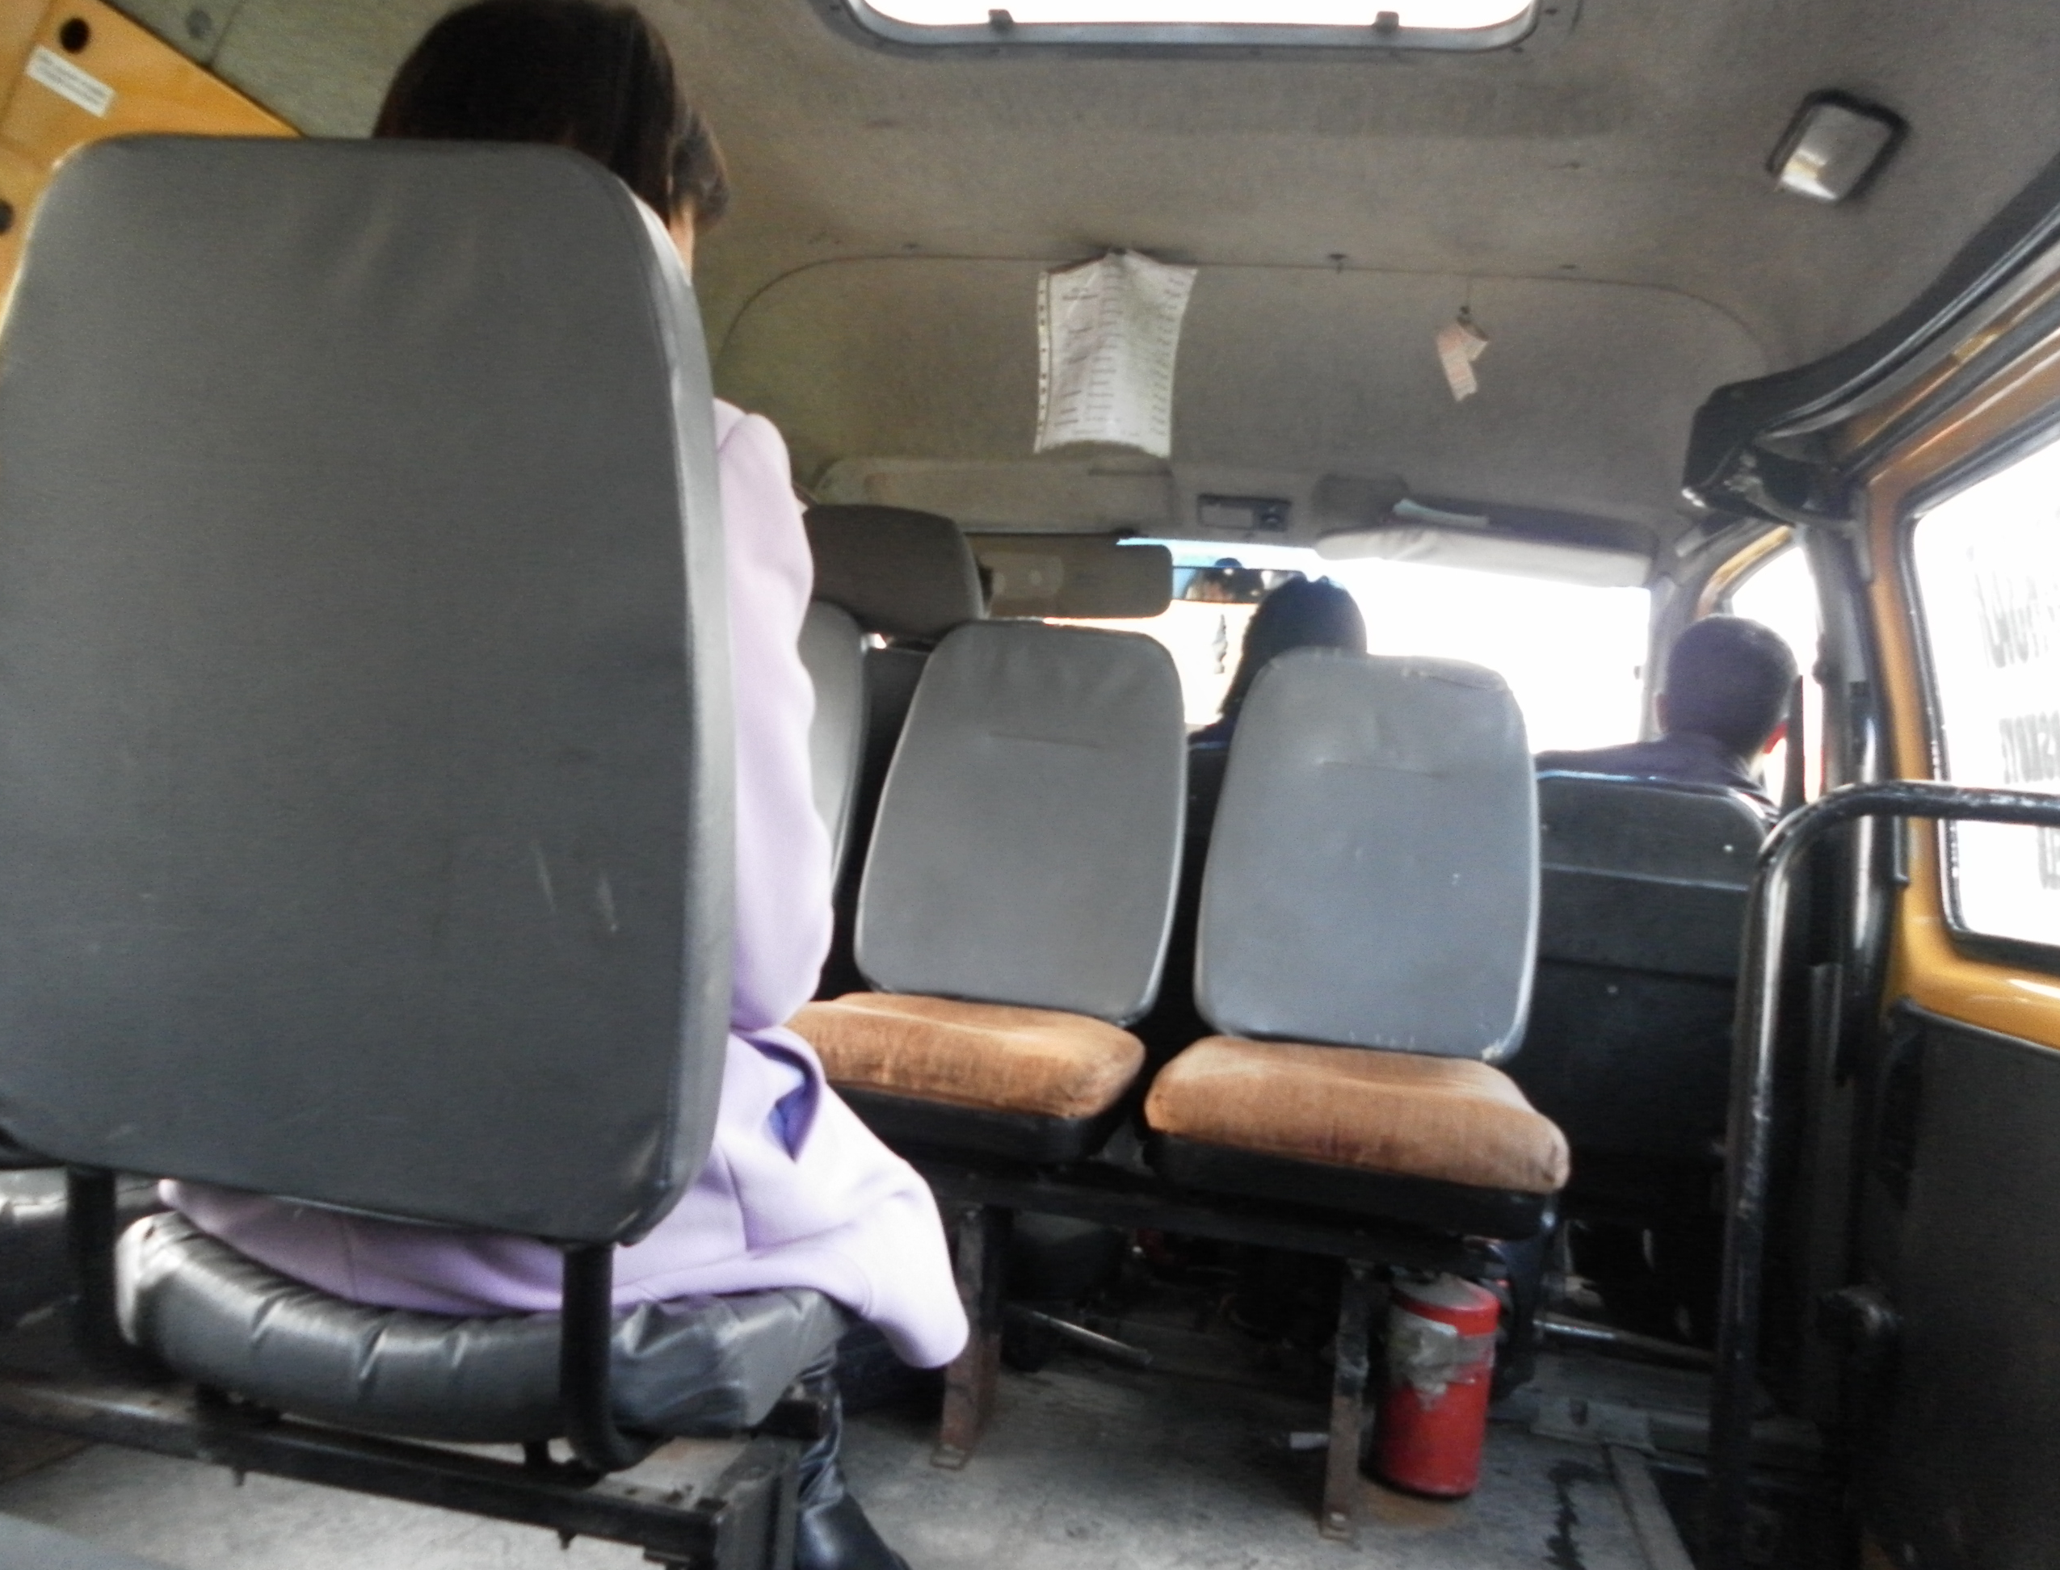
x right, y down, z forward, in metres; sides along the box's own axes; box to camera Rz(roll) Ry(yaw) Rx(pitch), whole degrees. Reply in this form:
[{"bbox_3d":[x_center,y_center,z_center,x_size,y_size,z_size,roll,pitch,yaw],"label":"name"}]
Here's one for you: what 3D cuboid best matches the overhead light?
[{"bbox_3d":[0.867,-0.679,1.822,0.098,0.035,0.150,21,3,11],"label":"overhead light"}]

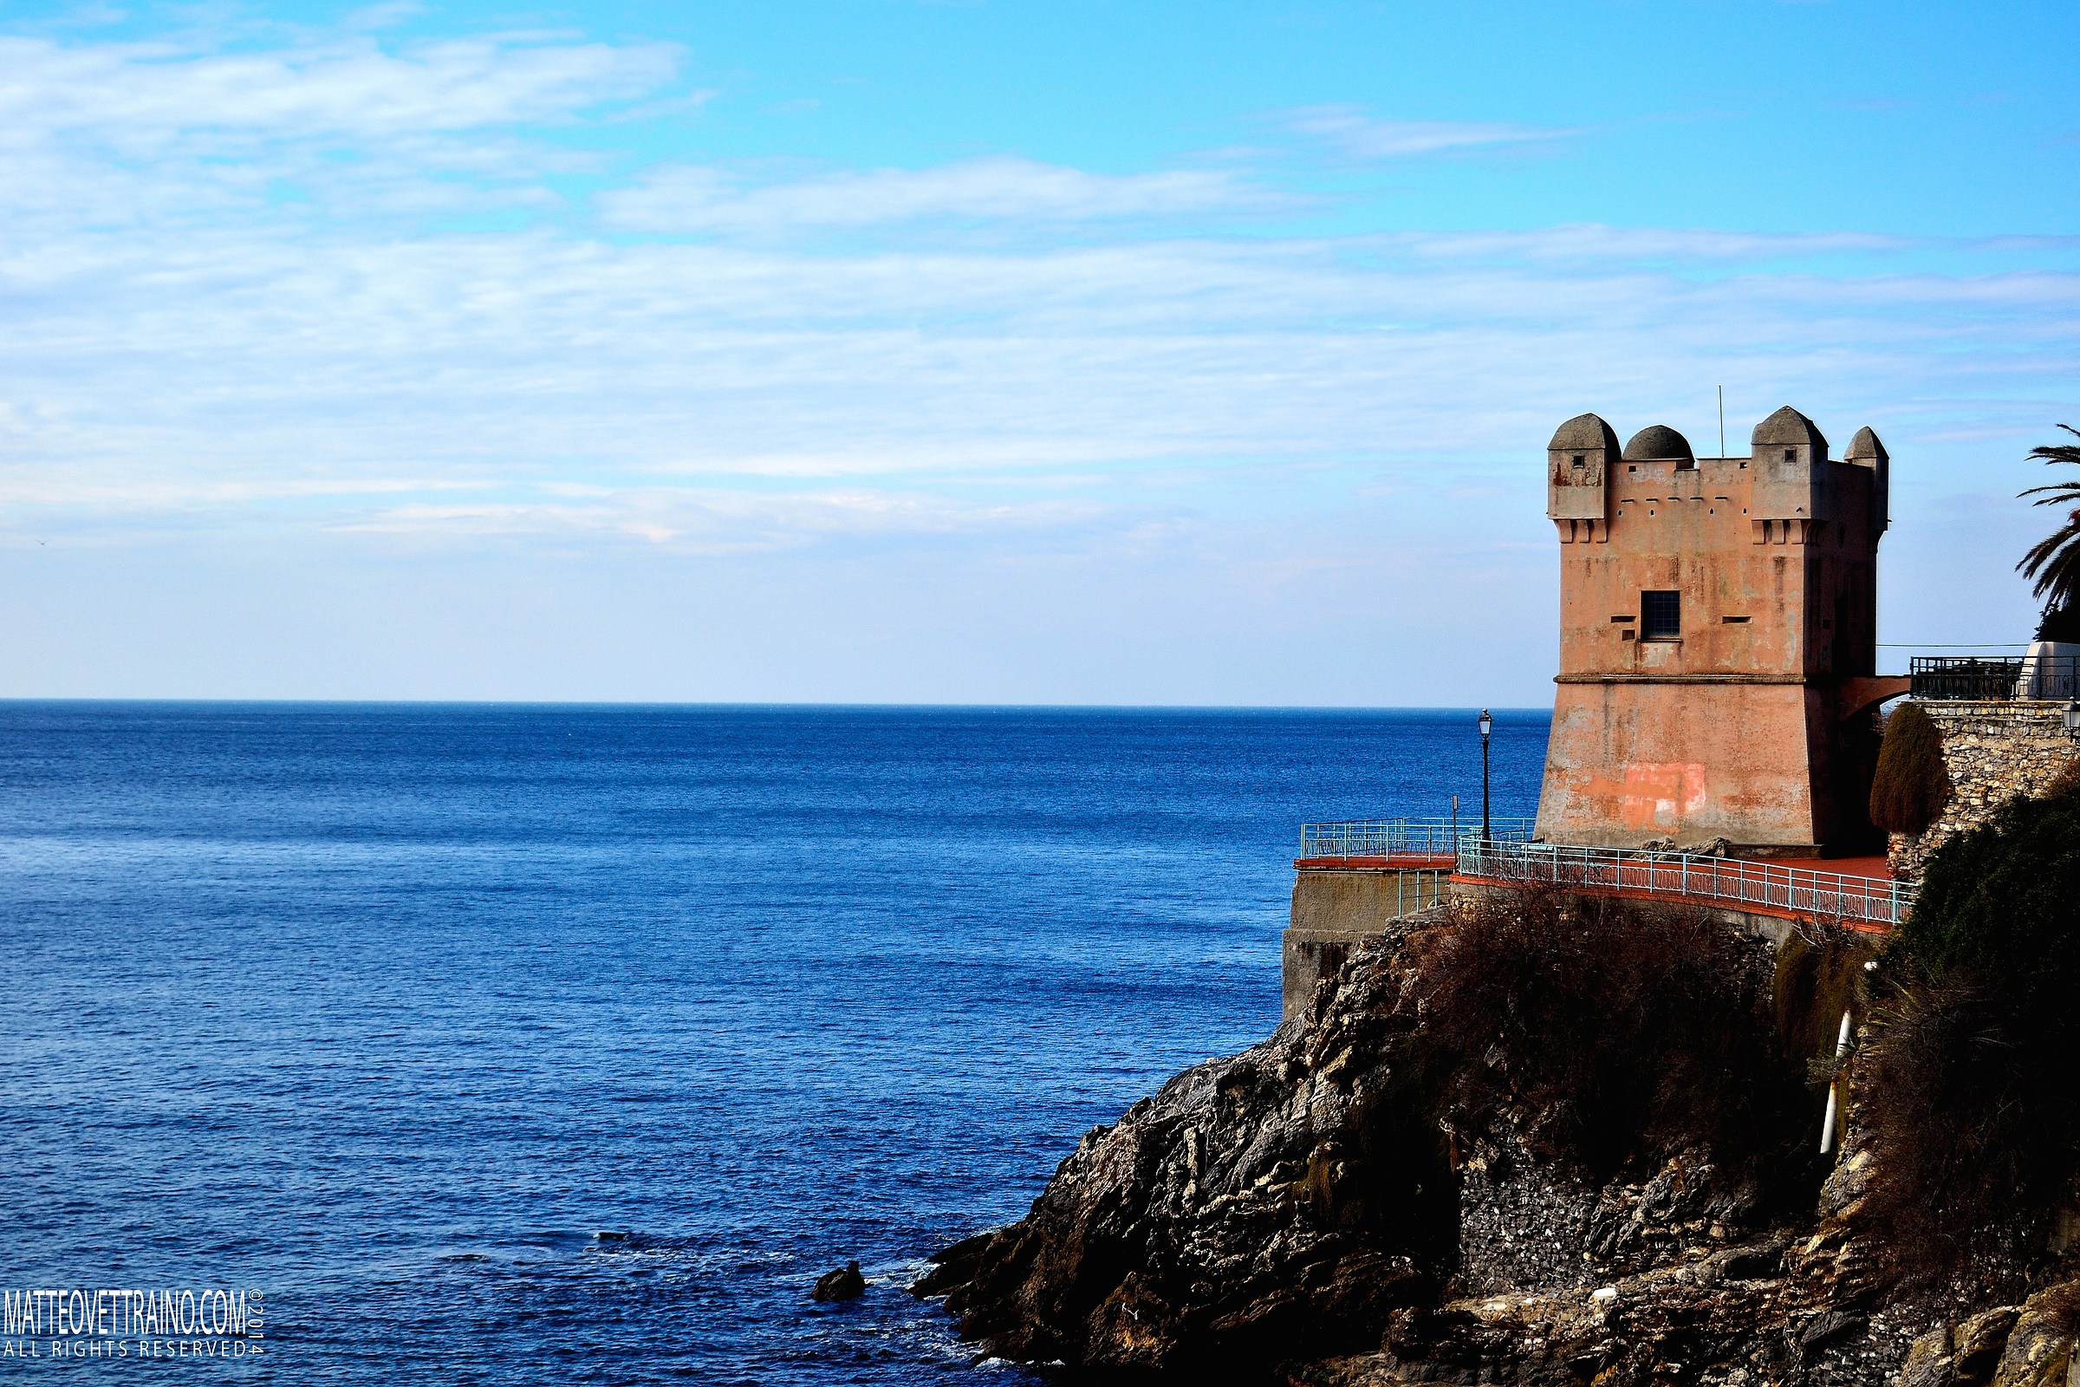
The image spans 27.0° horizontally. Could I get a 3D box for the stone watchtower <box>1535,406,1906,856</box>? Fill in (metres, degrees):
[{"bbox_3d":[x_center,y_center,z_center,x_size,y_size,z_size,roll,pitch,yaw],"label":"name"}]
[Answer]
[{"bbox_3d":[20.846,-1.821,132.644,8.763,13.243,9.017,0,0,26],"label":"stone watchtower"}]

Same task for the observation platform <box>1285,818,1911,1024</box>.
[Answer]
[{"bbox_3d":[16.000,6.700,122.500,19.000,5.700,15.500,0,0,30],"label":"observation platform"}]

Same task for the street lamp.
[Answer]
[{"bbox_3d":[13.162,2.617,128.000,0.400,4.322,0.400,0,0,26],"label":"street lamp"}]

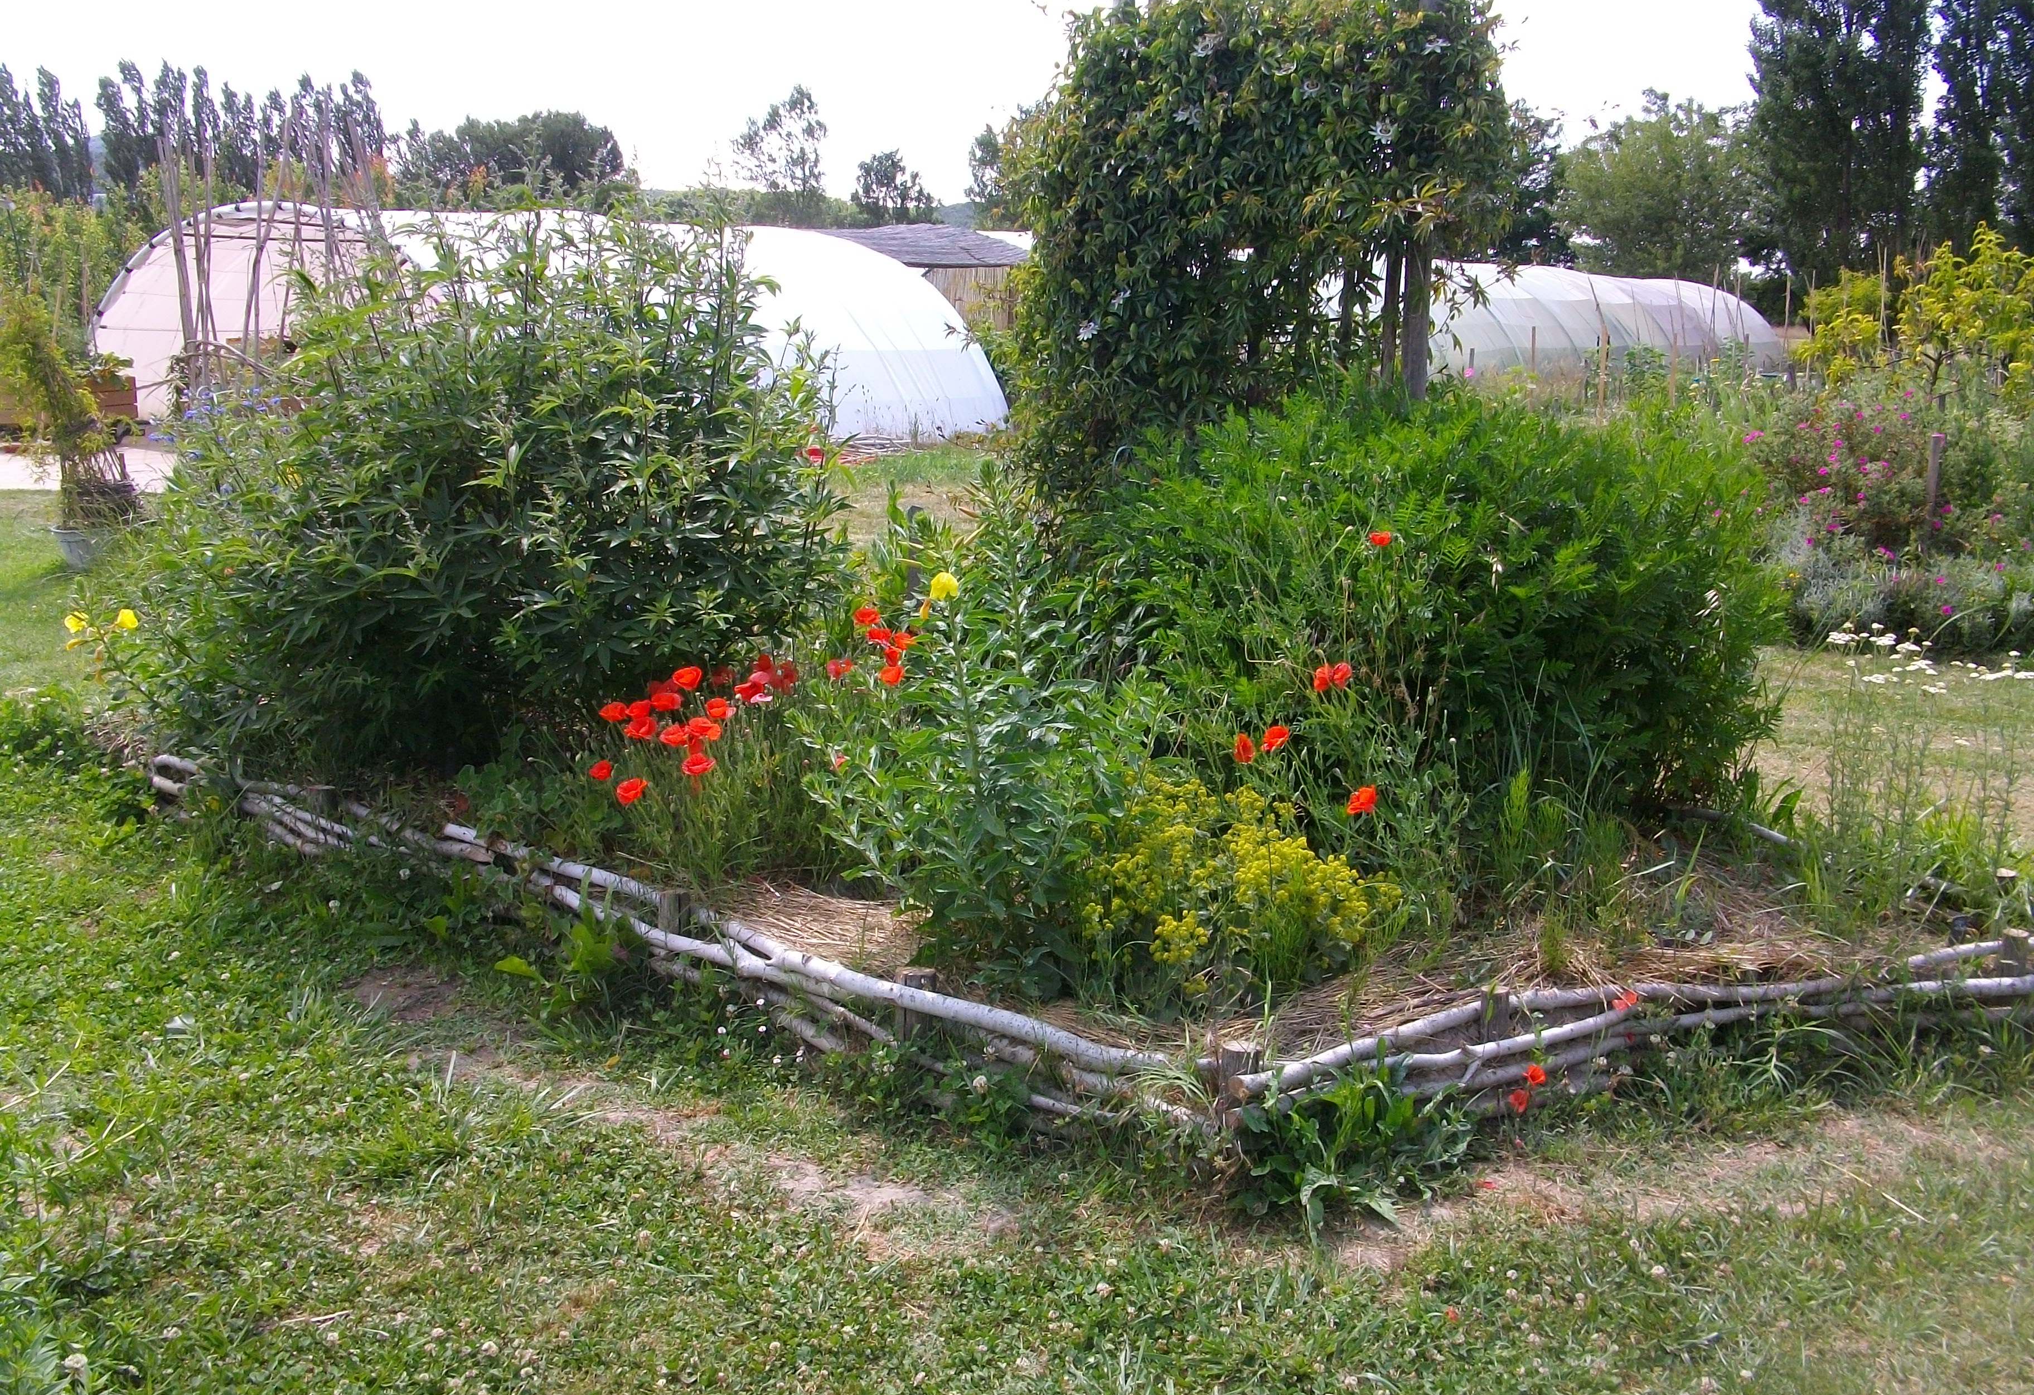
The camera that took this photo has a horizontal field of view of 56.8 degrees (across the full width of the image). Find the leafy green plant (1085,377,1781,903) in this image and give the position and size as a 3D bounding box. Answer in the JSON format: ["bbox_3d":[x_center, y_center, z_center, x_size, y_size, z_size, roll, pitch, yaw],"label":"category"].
[{"bbox_3d":[1.212,-0.265,5.554,1.970,1.300,1.500,0,11,0],"label":"leafy green plant"}]

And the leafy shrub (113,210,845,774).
[{"bbox_3d":[-1.795,-0.688,6.290,2.350,1.800,1.900,-3,12,-16],"label":"leafy shrub"}]

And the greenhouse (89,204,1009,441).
[{"bbox_3d":[-6.662,-5.538,27.864,8.200,3.050,11.000,8,13,32],"label":"greenhouse"}]

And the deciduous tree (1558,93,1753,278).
[{"bbox_3d":[21.309,-15.579,63.142,6.800,9.300,6.600,0,11,0],"label":"deciduous tree"}]

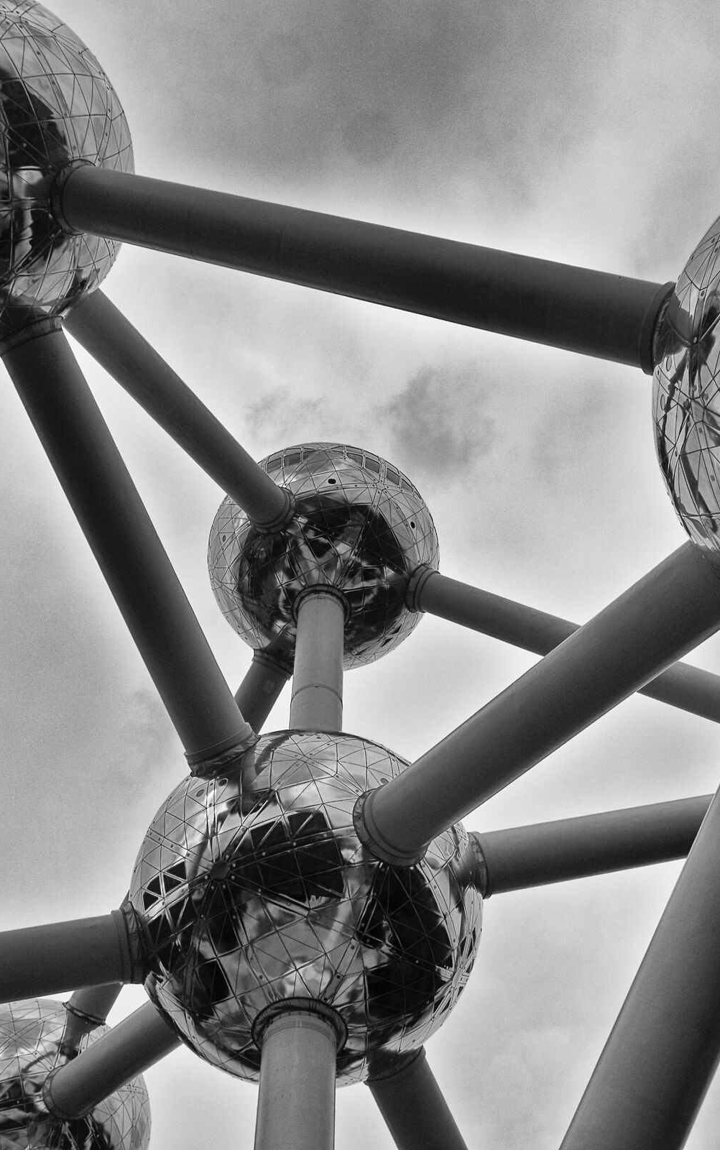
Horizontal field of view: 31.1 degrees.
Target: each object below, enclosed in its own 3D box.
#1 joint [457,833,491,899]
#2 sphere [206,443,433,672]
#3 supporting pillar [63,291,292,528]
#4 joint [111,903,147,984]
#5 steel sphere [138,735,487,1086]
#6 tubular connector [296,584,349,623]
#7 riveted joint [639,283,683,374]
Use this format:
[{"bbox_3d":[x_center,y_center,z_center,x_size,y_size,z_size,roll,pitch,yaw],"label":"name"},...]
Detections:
[{"bbox_3d":[5.950,15.600,69.700,1.200,3.700,3.700,-6,-62,-19],"label":"joint"},{"bbox_3d":[-2.761,-1.287,101.703,18.000,18.000,18.000,3,-63,-2],"label":"sphere"},{"bbox_3d":[-11.428,-10.575,82.530,3.000,3.000,28.300,-25,-32,12],"label":"supporting pillar"},{"bbox_3d":[-11.380,18.200,63.700,1.200,3.750,3.750,-5,-62,-20],"label":"joint"},{"bbox_3d":[-2.696,17.020,66.747,18.000,18.000,18.000,3,-63,-2],"label":"steel sphere"},{"bbox_3d":[-2.750,2.750,93.800,4.100,1.000,4.100,0,-62,0],"label":"tubular connector"},{"bbox_3d":[10.850,-8.650,45.700,0.900,3.300,3.300,20,-60,28],"label":"riveted joint"}]

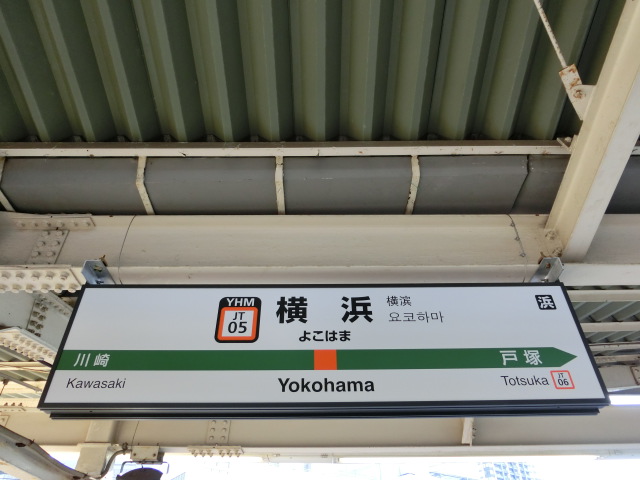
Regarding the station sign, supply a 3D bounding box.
[{"bbox_3d":[0.018,0.399,1.738,1.920,0.485,0.104,0,-38,-1],"label":"station sign"}]

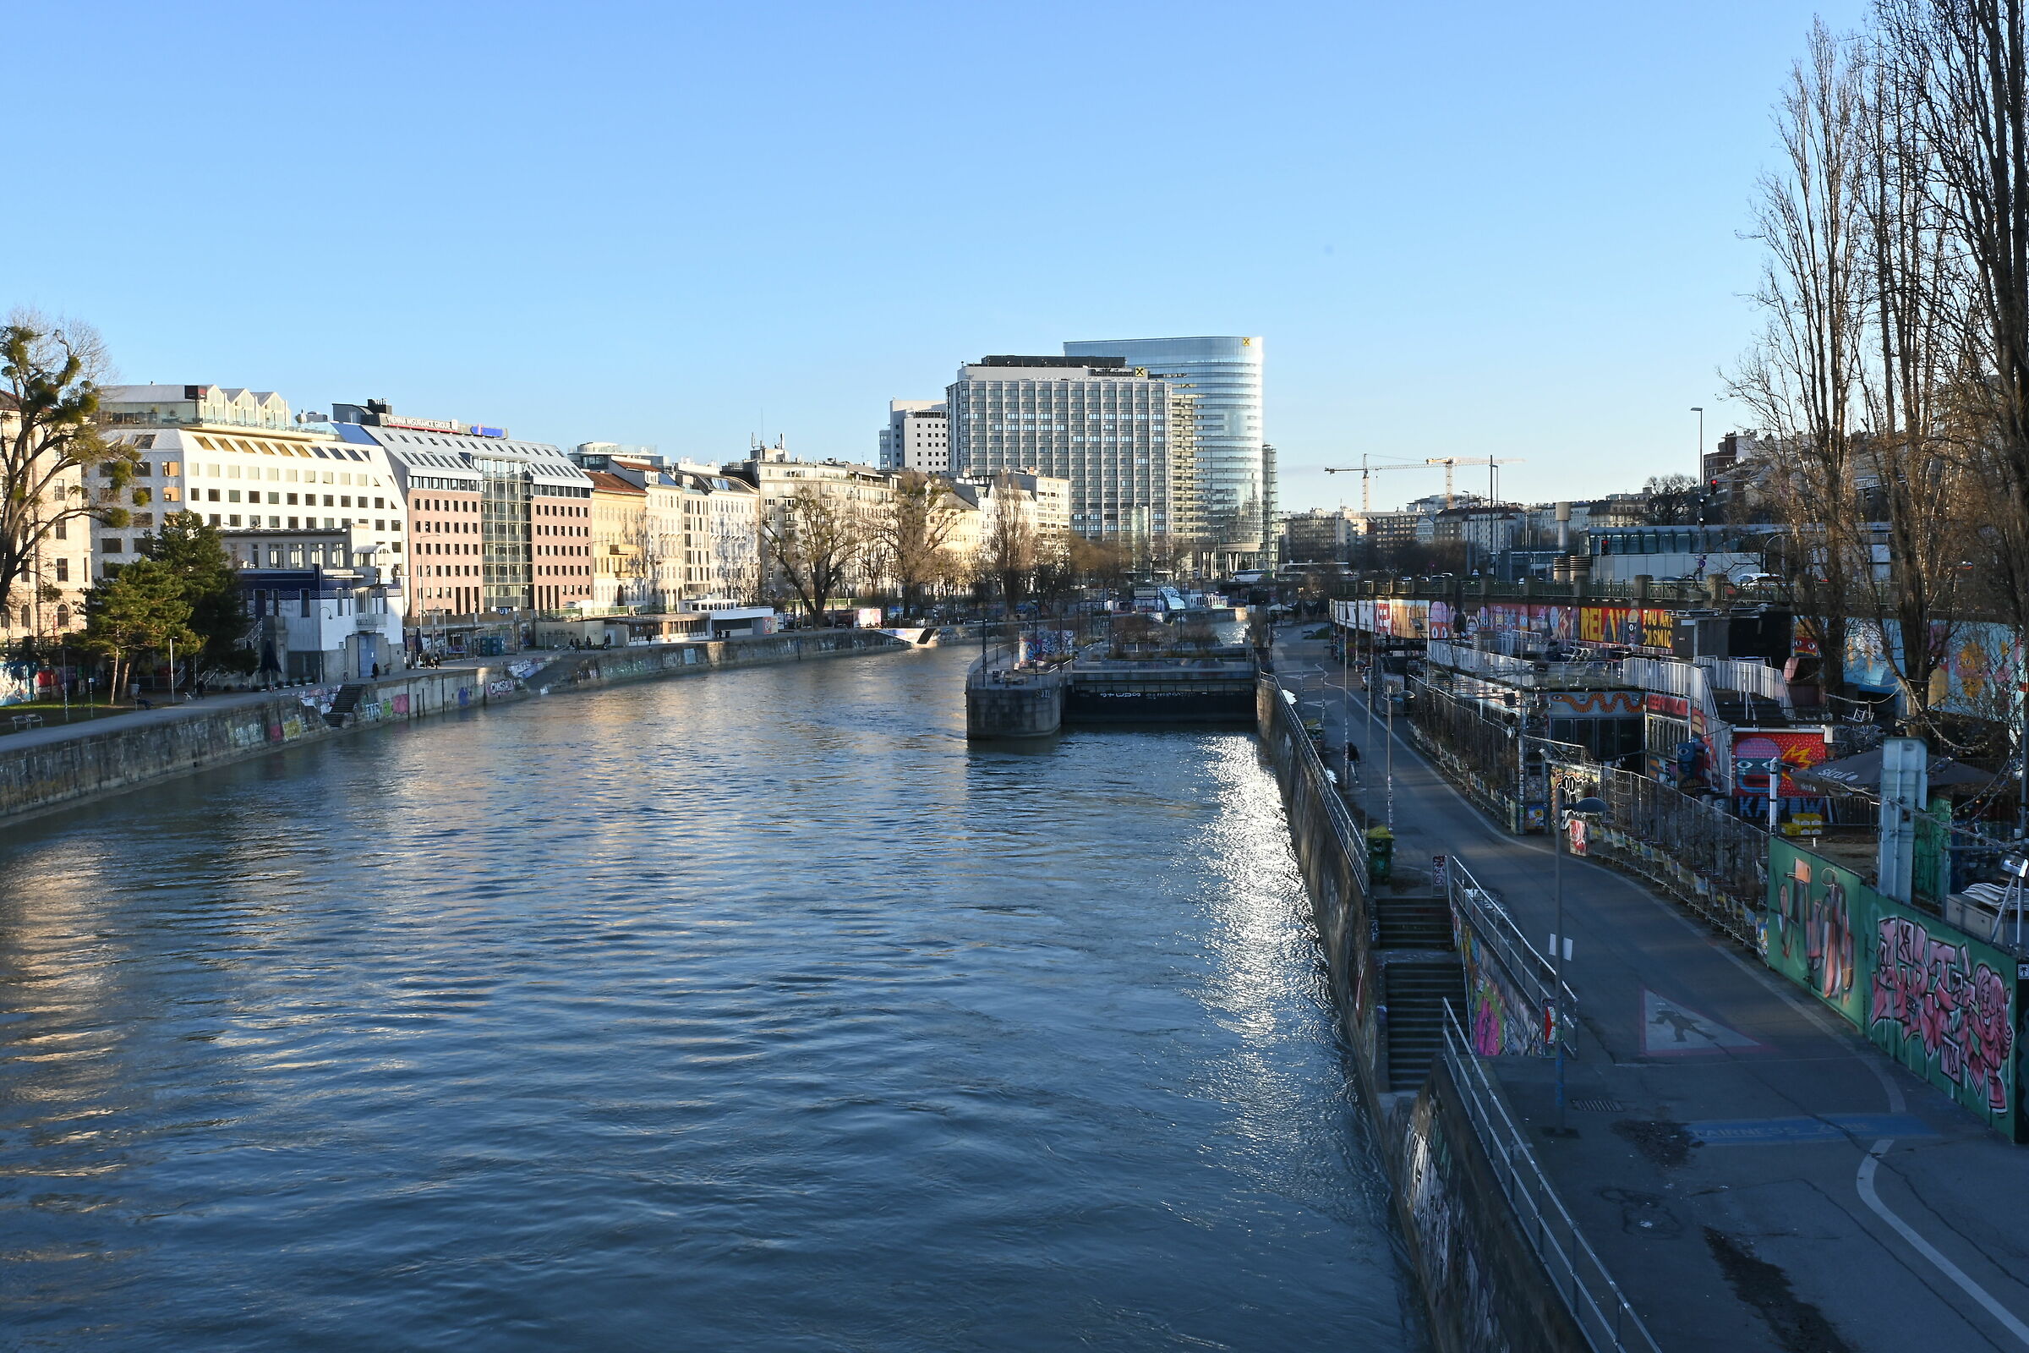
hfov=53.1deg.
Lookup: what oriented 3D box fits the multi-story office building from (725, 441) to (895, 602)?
[{"bbox_3d":[-41.290,-30.580,405.130,12.000,31.260,39.910,2,4,36],"label":"multi-story office building"}]

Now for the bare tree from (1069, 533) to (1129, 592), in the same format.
[{"bbox_3d":[20.920,-28.250,509.220,15.140,15.100,15.140,0,3,0],"label":"bare tree"}]

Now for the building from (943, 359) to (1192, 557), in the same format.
[{"bbox_3d":[16.617,-61.244,617.587,72.000,68.069,27.000,-1,3,-11],"label":"building"}]

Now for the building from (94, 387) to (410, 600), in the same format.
[{"bbox_3d":[-99.396,-21.360,262.369,17.000,28.850,43.000,0,3,19],"label":"building"}]

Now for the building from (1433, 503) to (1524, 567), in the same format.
[{"bbox_3d":[180.722,-52.032,790.202,34.000,27.651,15.000,0,3,12],"label":"building"}]

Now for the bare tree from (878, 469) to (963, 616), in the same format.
[{"bbox_3d":[-18.040,-25.470,387.200,16.370,28.240,16.370,0,3,0],"label":"bare tree"}]

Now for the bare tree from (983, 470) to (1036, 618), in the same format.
[{"bbox_3d":[-0.970,-26.920,414.160,11.350,28.910,11.350,0,3,0],"label":"bare tree"}]

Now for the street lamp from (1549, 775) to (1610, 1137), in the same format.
[{"bbox_3d":[8.143,4.085,29.120,0.720,5.006,0.450,-1,3,5],"label":"street lamp"}]

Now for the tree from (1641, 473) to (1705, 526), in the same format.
[{"bbox_3d":[82.489,-18.294,254.653,7.800,14.314,7.800,-1,3,0],"label":"tree"}]

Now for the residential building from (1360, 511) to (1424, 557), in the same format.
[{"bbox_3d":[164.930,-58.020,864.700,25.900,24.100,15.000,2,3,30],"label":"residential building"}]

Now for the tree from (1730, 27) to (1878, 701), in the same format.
[{"bbox_3d":[31.938,-11.633,82.000,5.700,28.857,5.700,-1,3,0],"label":"tree"}]

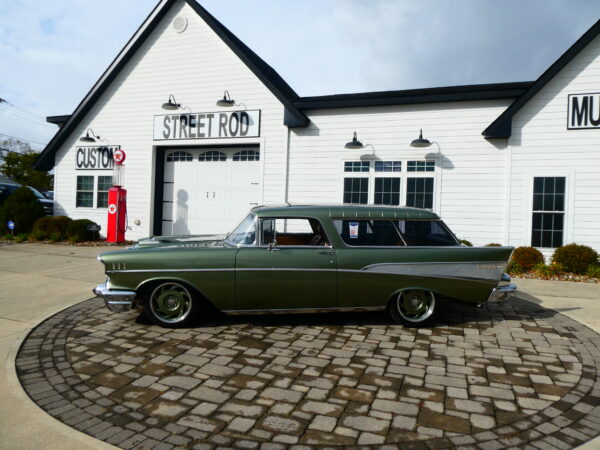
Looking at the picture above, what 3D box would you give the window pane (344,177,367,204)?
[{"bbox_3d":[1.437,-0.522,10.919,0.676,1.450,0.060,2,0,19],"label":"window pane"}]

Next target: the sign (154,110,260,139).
[{"bbox_3d":[-2.815,-2.929,12.289,3.570,0.780,0.100,2,0,19],"label":"sign"}]

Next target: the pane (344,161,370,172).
[{"bbox_3d":[1.481,-1.520,10.846,0.657,0.258,0.050,2,0,19],"label":"pane"}]

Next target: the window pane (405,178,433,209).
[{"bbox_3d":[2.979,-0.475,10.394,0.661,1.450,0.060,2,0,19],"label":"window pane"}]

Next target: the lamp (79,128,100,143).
[{"bbox_3d":[-6.725,-2.846,13.362,0.470,0.430,0.680,2,0,19],"label":"lamp"}]

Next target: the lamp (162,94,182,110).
[{"bbox_3d":[-3.775,-3.642,12.310,0.460,0.420,0.680,2,0,19],"label":"lamp"}]

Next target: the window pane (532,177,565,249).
[{"bbox_3d":[5.644,-0.295,9.486,0.670,1.614,0.060,2,0,19],"label":"window pane"}]

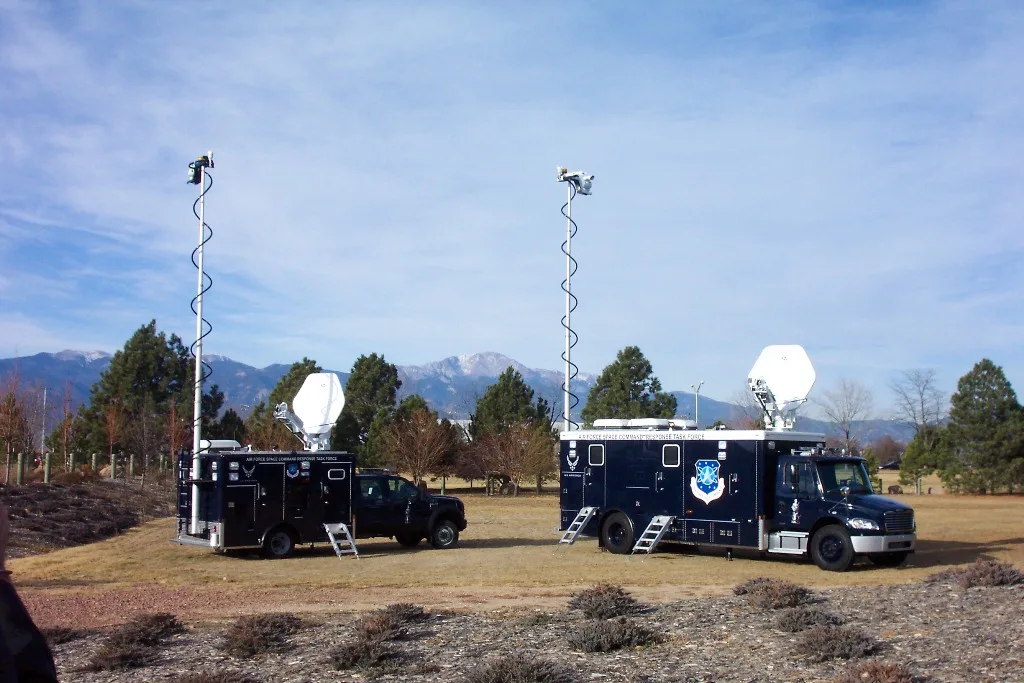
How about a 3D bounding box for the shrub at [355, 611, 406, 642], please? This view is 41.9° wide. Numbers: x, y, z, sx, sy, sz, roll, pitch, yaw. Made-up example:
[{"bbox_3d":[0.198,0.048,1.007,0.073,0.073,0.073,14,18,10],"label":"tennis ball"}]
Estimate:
[{"bbox_3d":[-1.562,3.411,16.000,0.598,0.363,0.600,1,-5,0],"label":"shrub"}]

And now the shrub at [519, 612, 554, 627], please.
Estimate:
[{"bbox_3d":[0.376,4.263,20.500,0.540,0.190,0.450,0,-5,0],"label":"shrub"}]

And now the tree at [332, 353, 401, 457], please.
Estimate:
[{"bbox_3d":[-9.642,5.200,88.000,4.800,8.900,4.800,0,-5,0],"label":"tree"}]

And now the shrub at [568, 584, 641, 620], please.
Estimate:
[{"bbox_3d":[1.245,3.514,18.000,0.969,0.455,0.900,1,-5,0],"label":"shrub"}]

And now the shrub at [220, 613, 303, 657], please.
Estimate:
[{"bbox_3d":[-3.279,3.848,17.500,1.080,0.470,0.950,0,-5,0],"label":"shrub"}]

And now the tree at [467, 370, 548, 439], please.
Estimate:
[{"bbox_3d":[-0.174,6.017,93.000,5.704,8.277,5.533,1,-5,0],"label":"tree"}]

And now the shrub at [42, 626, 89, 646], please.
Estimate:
[{"bbox_3d":[-6.206,4.082,18.500,0.680,0.240,0.600,0,-5,0],"label":"shrub"}]

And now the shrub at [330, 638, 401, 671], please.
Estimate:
[{"bbox_3d":[-1.775,3.793,16.200,0.840,0.320,0.750,0,-5,0],"label":"shrub"}]

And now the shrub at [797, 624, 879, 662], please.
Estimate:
[{"bbox_3d":[3.384,3.140,13.900,0.853,0.369,0.800,1,-5,0],"label":"shrub"}]

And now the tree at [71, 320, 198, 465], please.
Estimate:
[{"bbox_3d":[-23.373,3.787,83.000,8.070,10.181,7.828,1,-5,0],"label":"tree"}]

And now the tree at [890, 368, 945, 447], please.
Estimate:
[{"bbox_3d":[27.736,5.853,91.000,4.000,8.100,4.000,0,-5,0],"label":"tree"}]

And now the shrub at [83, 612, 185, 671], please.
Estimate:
[{"bbox_3d":[-4.020,3.186,14.200,1.083,0.577,1.200,1,-5,0],"label":"shrub"}]

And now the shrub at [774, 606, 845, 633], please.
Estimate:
[{"bbox_3d":[4.147,3.888,18.700,0.900,0.300,0.750,0,-5,0],"label":"shrub"}]

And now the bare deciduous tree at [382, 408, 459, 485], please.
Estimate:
[{"bbox_3d":[-5.535,6.522,80.000,4.428,5.026,4.295,1,-5,0],"label":"bare deciduous tree"}]

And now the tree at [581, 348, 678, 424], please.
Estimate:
[{"bbox_3d":[8.104,5.252,93.000,6.678,9.808,6.477,1,-5,0],"label":"tree"}]

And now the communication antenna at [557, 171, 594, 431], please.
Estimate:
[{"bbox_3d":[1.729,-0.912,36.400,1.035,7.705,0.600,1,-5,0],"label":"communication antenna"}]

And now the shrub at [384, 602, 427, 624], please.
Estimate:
[{"bbox_3d":[-1.689,4.297,21.200,0.730,0.270,0.650,0,-5,0],"label":"shrub"}]

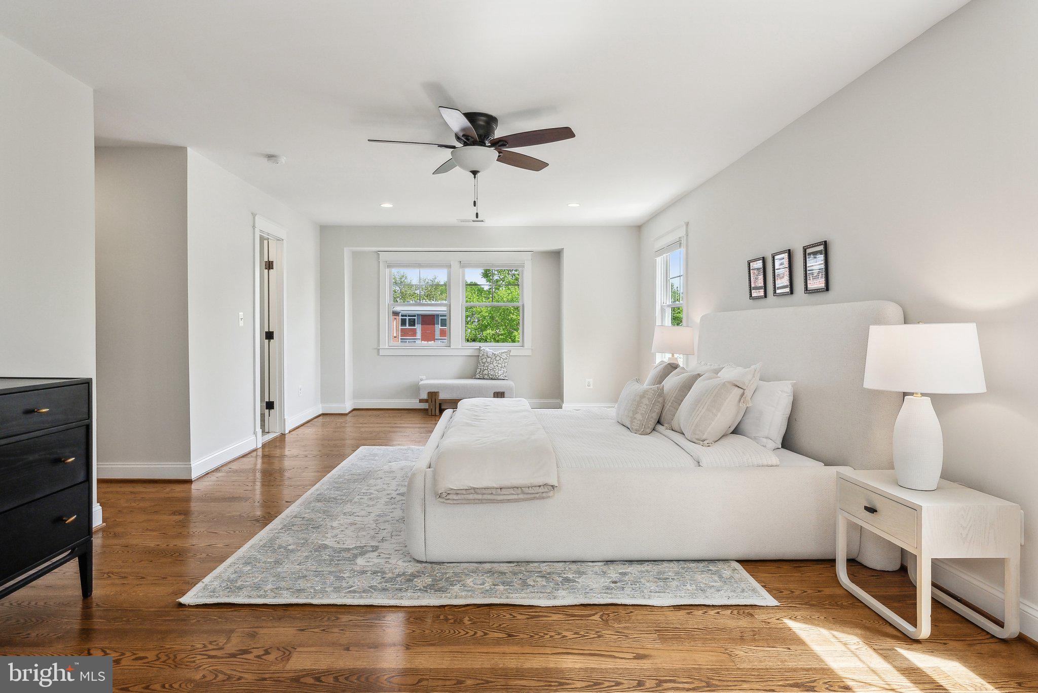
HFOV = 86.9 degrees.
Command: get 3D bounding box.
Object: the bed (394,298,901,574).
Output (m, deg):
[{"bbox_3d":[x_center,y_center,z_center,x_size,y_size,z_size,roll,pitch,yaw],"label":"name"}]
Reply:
[{"bbox_3d":[0.586,0.382,3.705,2.410,1.285,2.200,0,2,-2],"label":"bed"}]

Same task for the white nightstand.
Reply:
[{"bbox_3d":[1.672,0.832,2.287,0.370,0.495,0.500,0,2,-2],"label":"white nightstand"}]

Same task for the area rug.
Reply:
[{"bbox_3d":[-0.193,1.017,3.775,2.490,0.012,2.970,0,2,-1],"label":"area rug"}]

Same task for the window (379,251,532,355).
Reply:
[{"bbox_3d":[-0.885,-0.603,7.660,2.160,1.450,0.110,0,2,-2],"label":"window"}]

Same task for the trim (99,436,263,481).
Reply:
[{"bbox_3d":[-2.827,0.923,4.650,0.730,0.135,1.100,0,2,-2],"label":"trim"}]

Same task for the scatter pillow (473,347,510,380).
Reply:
[{"bbox_3d":[-0.370,0.218,7.470,0.460,0.460,0.140,0,-13,-2],"label":"scatter pillow"}]

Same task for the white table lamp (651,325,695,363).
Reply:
[{"bbox_3d":[1.525,0.125,5.400,0.405,0.685,0.405,0,2,-2],"label":"white table lamp"}]

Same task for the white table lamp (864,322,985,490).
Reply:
[{"bbox_3d":[1.659,0.243,2.280,0.405,0.685,0.405,0,2,-2],"label":"white table lamp"}]

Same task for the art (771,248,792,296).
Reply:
[{"bbox_3d":[1.774,-0.492,3.690,0.025,0.295,0.220,0,2,-2],"label":"art"}]

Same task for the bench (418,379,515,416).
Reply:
[{"bbox_3d":[-0.688,0.669,7.330,1.250,0.440,0.460,0,2,-2],"label":"bench"}]

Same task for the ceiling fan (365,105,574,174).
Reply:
[{"bbox_3d":[-0.281,-1.274,3.550,1.310,0.380,1.310,0,2,-2],"label":"ceiling fan"}]

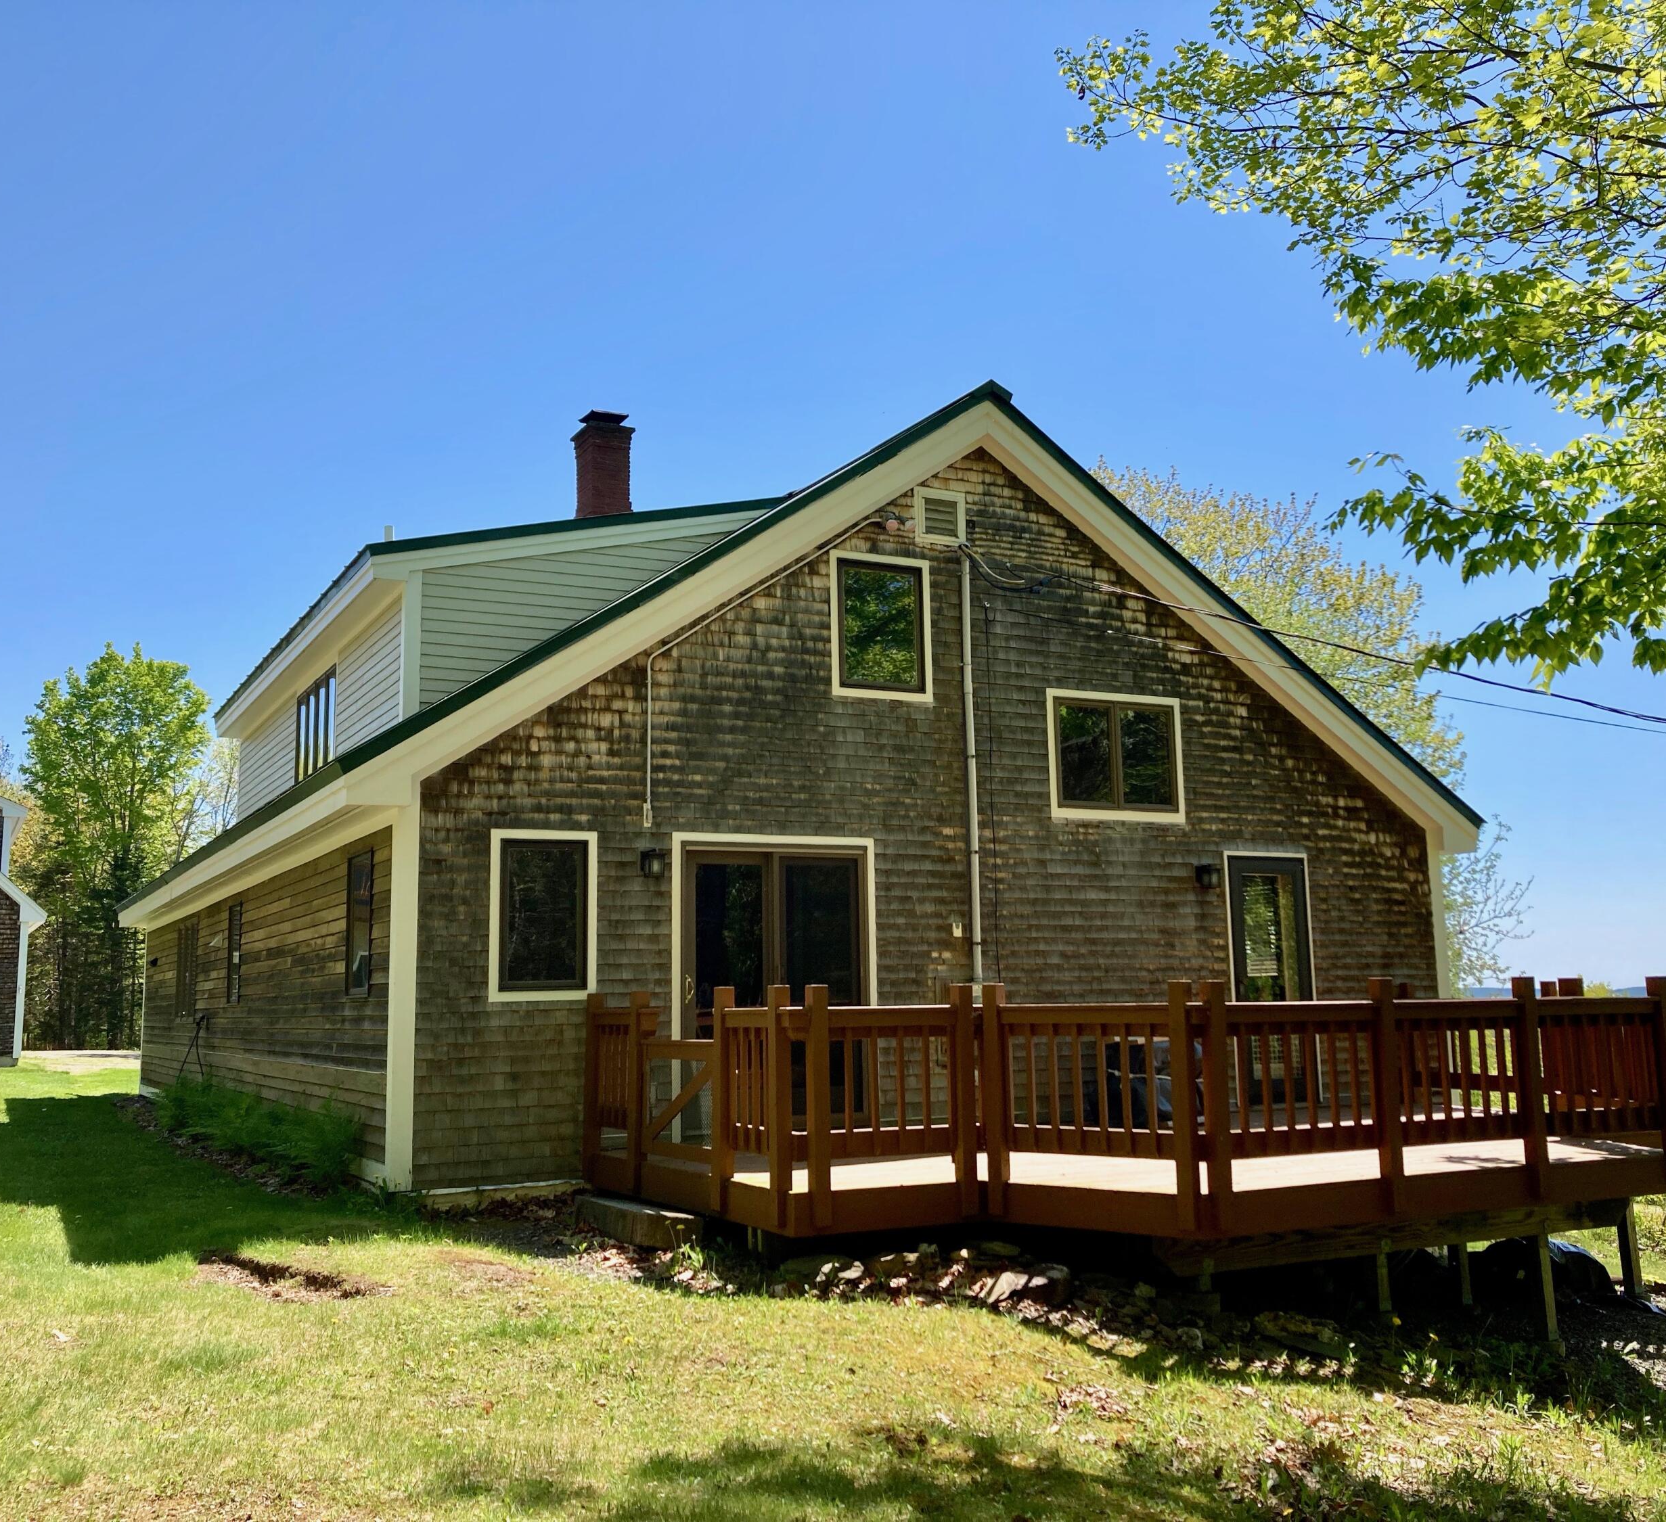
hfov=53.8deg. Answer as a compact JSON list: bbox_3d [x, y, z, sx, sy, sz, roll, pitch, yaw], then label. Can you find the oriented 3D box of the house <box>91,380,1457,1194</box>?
[{"bbox_3d":[-2.246,0.825,20.000,10.514,6.836,15.754,3,-10,-28],"label":"house"}]

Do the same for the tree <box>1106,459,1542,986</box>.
[{"bbox_3d":[6.755,0.432,25.731,8.000,11.062,8.000,3,-10,-28],"label":"tree"}]

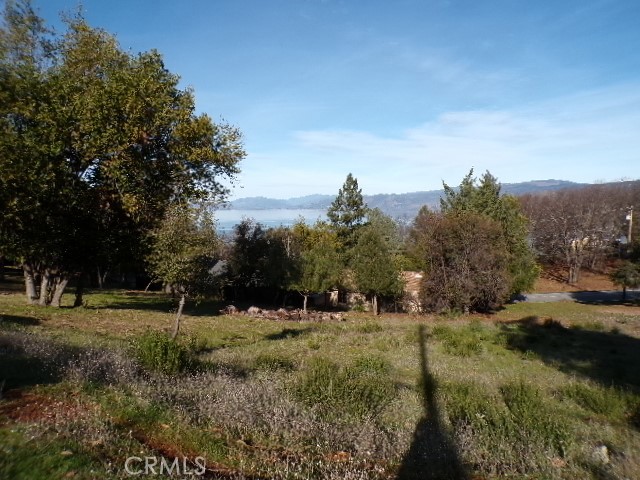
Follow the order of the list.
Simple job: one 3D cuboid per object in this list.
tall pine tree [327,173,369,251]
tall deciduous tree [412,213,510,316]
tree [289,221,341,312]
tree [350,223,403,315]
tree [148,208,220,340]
[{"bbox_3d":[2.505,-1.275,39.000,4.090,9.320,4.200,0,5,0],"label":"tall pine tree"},{"bbox_3d":[7.813,1.187,24.500,5.250,5.630,5.000,0,5,0],"label":"tall deciduous tree"},{"bbox_3d":[-0.291,1.404,23.500,2.670,4.870,2.800,0,5,0],"label":"tree"},{"bbox_3d":[2.929,1.529,23.000,2.610,4.670,2.700,0,5,0],"label":"tree"},{"bbox_3d":[-4.307,0.994,14.000,2.260,4.230,2.200,0,5,0],"label":"tree"}]

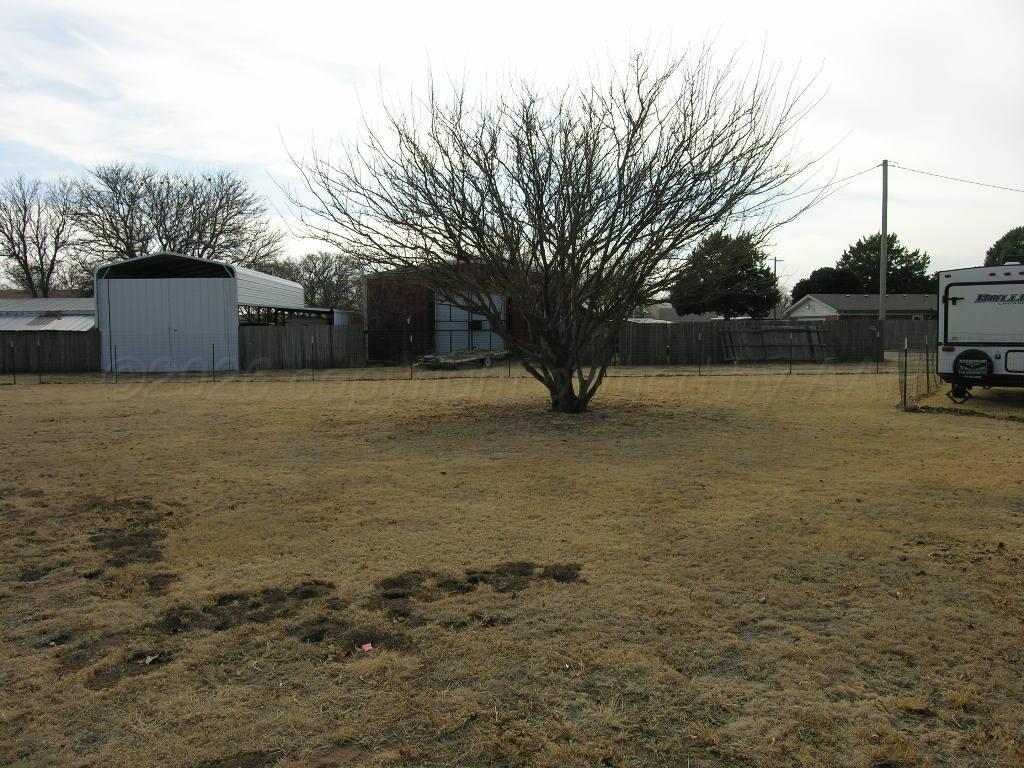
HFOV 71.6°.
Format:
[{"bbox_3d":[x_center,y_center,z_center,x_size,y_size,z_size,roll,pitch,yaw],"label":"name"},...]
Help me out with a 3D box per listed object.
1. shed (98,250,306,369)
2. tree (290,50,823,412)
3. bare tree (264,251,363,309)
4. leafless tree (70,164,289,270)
[{"bbox_3d":[-14.478,-3.332,34.478,5.760,4.800,11.800,-1,5,-4],"label":"shed"},{"bbox_3d":[0.855,-2.837,13.436,9.700,6.650,8.900,0,5,4],"label":"tree"},{"bbox_3d":[-17.691,-7.541,63.602,8.570,8.200,8.500,-1,5,-15],"label":"bare tree"},{"bbox_3d":[-22.469,-8.514,48.477,14.060,12.540,12.500,-2,5,-25],"label":"leafless tree"}]

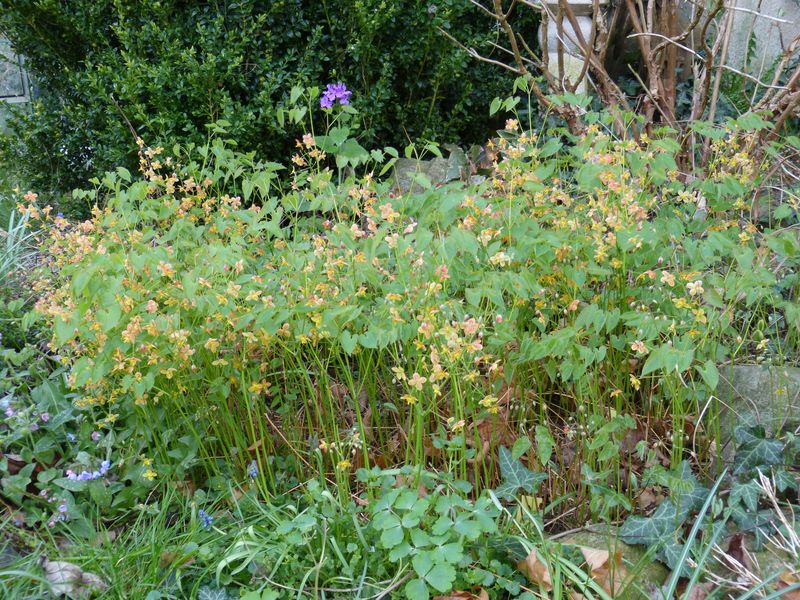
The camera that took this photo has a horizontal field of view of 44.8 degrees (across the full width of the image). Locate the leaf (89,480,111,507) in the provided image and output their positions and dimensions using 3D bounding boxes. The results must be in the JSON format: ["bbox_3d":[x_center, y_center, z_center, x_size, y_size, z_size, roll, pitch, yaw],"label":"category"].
[{"bbox_3d":[-0.392,0.255,1.270,0.030,0.036,0.013,-1,4,-17],"label":"leaf"}]

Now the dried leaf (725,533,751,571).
[{"bbox_3d":[0.398,0.295,1.140,0.027,0.044,0.018,-7,7,17],"label":"dried leaf"}]

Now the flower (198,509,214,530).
[{"bbox_3d":[-0.255,0.289,1.280,0.016,0.028,0.016,-28,17,-16],"label":"flower"}]

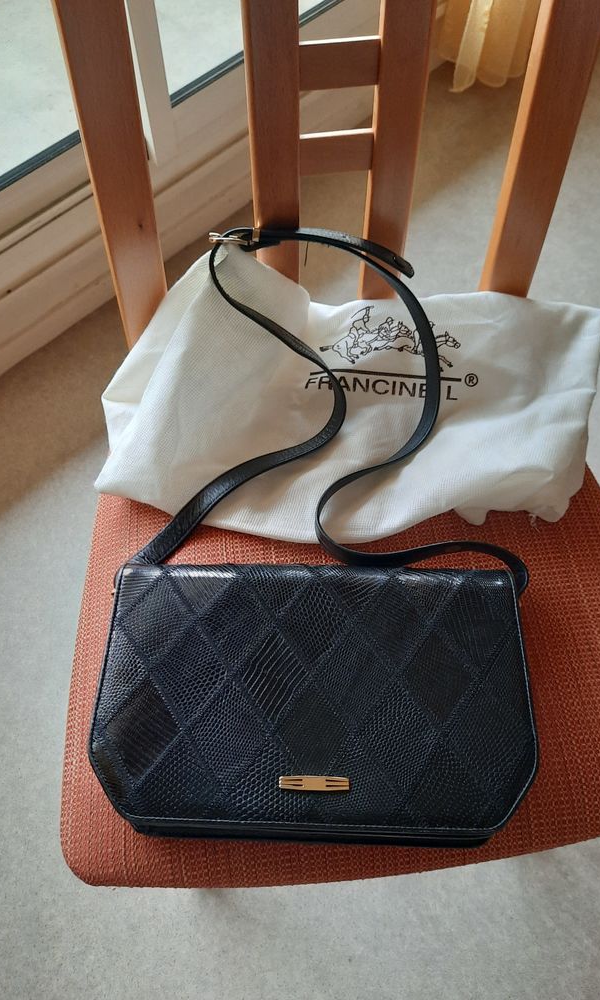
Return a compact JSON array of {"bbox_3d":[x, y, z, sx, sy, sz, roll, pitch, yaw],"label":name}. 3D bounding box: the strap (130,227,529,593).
[{"bbox_3d":[0.025,-0.062,0.550,0.271,0.069,0.277,0,77,1],"label":"strap"}]

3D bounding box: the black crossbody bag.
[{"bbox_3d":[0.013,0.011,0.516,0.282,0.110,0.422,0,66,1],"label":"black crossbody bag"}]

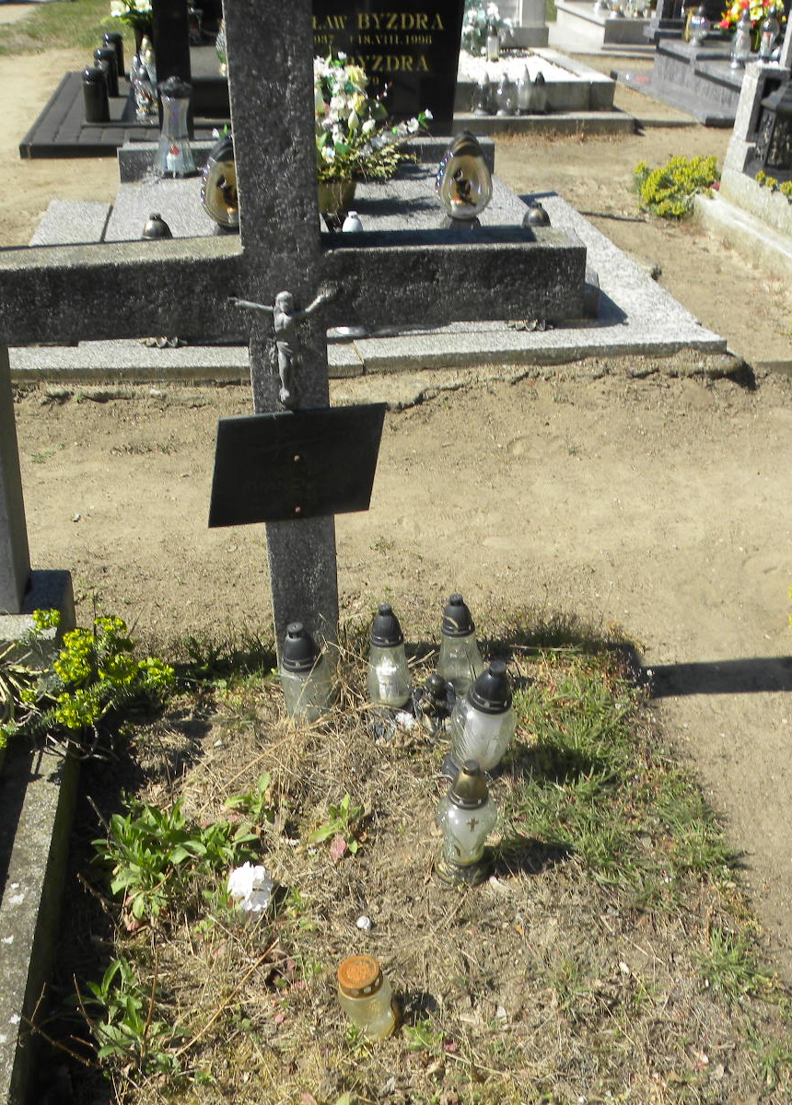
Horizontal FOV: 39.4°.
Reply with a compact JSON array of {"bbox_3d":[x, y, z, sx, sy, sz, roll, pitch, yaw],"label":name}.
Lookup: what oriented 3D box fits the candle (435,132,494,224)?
[{"bbox_3d":[0.298,-1.611,4.780,0.220,0.380,0.180,-3,31,-8],"label":"candle"}]

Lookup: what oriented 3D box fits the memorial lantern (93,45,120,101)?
[{"bbox_3d":[-2.119,-3.509,8.100,0.175,0.340,0.175,-3,31,-8],"label":"memorial lantern"}]

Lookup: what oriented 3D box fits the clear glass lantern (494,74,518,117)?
[{"bbox_3d":[0.757,-3.124,7.545,0.135,0.255,0.135,-2,31,-8],"label":"clear glass lantern"}]

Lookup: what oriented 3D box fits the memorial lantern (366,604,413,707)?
[{"bbox_3d":[-0.015,0.201,2.200,0.095,0.237,0.095,-3,31,-8],"label":"memorial lantern"}]

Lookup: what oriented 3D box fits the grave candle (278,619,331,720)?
[{"bbox_3d":[-0.194,0.247,2.292,0.105,0.230,0.105,-8,32,-6],"label":"grave candle"}]

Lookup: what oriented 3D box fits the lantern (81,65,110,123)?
[{"bbox_3d":[-1.827,-2.790,6.755,0.145,0.315,0.145,-2,31,-8],"label":"lantern"}]

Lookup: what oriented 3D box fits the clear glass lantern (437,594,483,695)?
[{"bbox_3d":[0.138,0.200,2.358,0.096,0.245,0.096,-2,32,3],"label":"clear glass lantern"}]

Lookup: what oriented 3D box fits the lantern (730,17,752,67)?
[{"bbox_3d":[2.299,-3.431,7.416,0.120,0.310,0.120,9,33,13],"label":"lantern"}]

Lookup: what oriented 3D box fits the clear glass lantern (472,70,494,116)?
[{"bbox_3d":[0.592,-3.109,7.496,0.130,0.260,0.130,-2,31,-8],"label":"clear glass lantern"}]

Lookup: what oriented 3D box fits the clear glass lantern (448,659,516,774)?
[{"bbox_3d":[0.173,0.323,2.145,0.125,0.266,0.125,15,32,7],"label":"clear glass lantern"}]

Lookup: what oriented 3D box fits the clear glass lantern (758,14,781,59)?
[{"bbox_3d":[3.105,-4.287,9.200,0.175,0.400,0.175,-3,31,-8],"label":"clear glass lantern"}]

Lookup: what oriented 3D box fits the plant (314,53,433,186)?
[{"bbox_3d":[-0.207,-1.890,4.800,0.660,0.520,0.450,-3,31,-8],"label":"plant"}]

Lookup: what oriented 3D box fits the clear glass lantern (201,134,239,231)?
[{"bbox_3d":[-0.694,-1.547,4.620,0.220,0.380,0.180,-3,31,-8],"label":"clear glass lantern"}]

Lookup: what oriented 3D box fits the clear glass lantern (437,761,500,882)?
[{"bbox_3d":[0.123,0.463,1.903,0.103,0.261,0.103,6,32,5],"label":"clear glass lantern"}]

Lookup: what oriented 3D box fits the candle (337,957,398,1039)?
[{"bbox_3d":[-0.047,0.683,1.688,0.075,0.135,0.075,-10,31,6],"label":"candle"}]

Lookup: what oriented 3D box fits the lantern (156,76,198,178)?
[{"bbox_3d":[-1.004,-1.895,4.944,0.175,0.400,0.175,-5,32,-9],"label":"lantern"}]

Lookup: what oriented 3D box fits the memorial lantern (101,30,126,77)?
[{"bbox_3d":[-2.115,-3.740,8.314,0.148,0.305,0.148,-2,31,-8],"label":"memorial lantern"}]

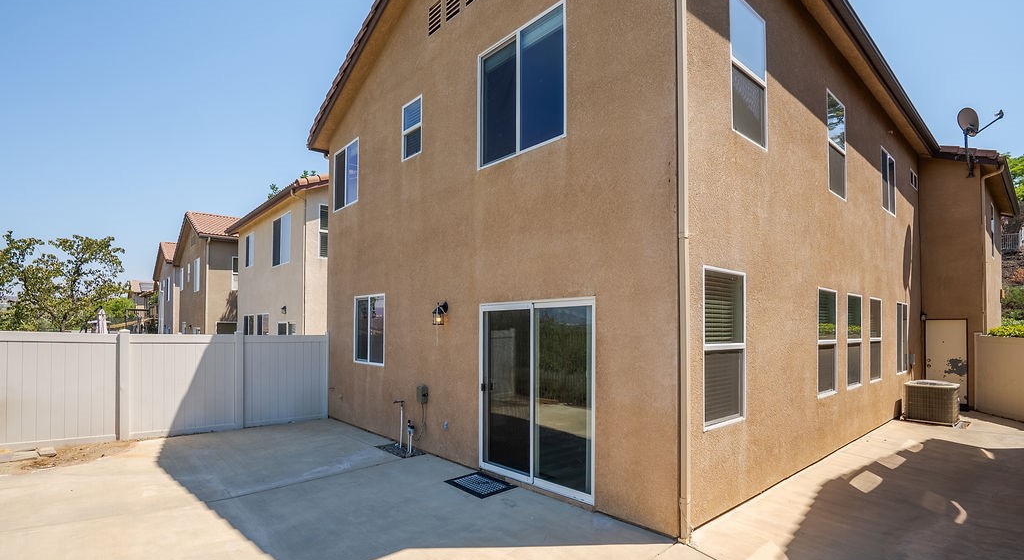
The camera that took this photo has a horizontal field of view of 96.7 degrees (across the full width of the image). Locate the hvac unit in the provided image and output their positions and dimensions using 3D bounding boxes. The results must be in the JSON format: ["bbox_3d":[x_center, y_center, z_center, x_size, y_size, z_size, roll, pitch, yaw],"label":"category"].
[{"bbox_3d":[8.270,2.420,8.970,0.740,0.720,0.740,4,-5,-42],"label":"hvac unit"}]

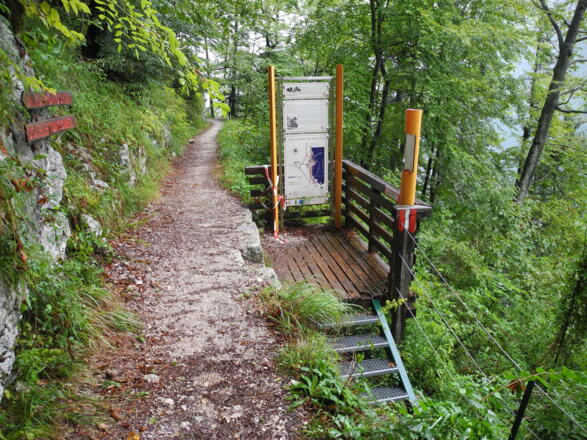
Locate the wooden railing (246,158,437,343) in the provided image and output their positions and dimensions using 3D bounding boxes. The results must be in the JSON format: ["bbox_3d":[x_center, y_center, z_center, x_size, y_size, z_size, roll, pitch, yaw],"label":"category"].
[{"bbox_3d":[0.346,0.268,6.044,1.632,1.565,2.653,-5,18,-11],"label":"wooden railing"}]

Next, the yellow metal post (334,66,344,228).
[{"bbox_3d":[0.664,-0.992,6.792,0.095,2.359,0.095,-5,18,-11],"label":"yellow metal post"}]

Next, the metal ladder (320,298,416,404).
[{"bbox_3d":[0.657,1.279,4.513,0.738,0.644,1.132,-5,18,-11],"label":"metal ladder"}]

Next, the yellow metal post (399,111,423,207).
[{"bbox_3d":[1.140,-0.607,4.656,0.151,0.944,0.151,-5,18,-11],"label":"yellow metal post"}]

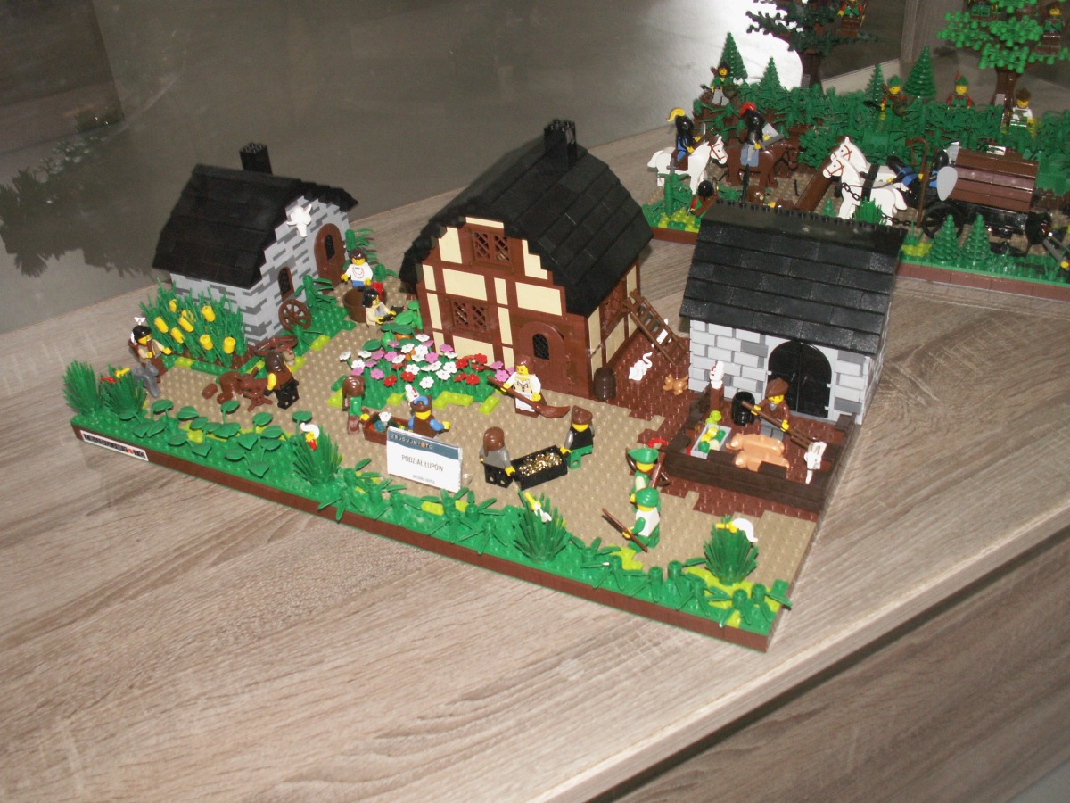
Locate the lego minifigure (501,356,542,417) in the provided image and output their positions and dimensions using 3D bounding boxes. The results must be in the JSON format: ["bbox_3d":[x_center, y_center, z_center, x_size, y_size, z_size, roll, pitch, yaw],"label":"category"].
[{"bbox_3d":[-0.006,-0.012,0.721,0.028,0.043,0.019,13,40,24],"label":"lego minifigure"}]

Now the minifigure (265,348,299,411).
[{"bbox_3d":[-0.177,-0.017,0.754,0.016,0.043,0.024,13,39,24],"label":"minifigure"}]

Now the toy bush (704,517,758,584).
[{"bbox_3d":[0.106,0.082,0.586,0.031,0.036,0.031,-3,36,2],"label":"toy bush"}]

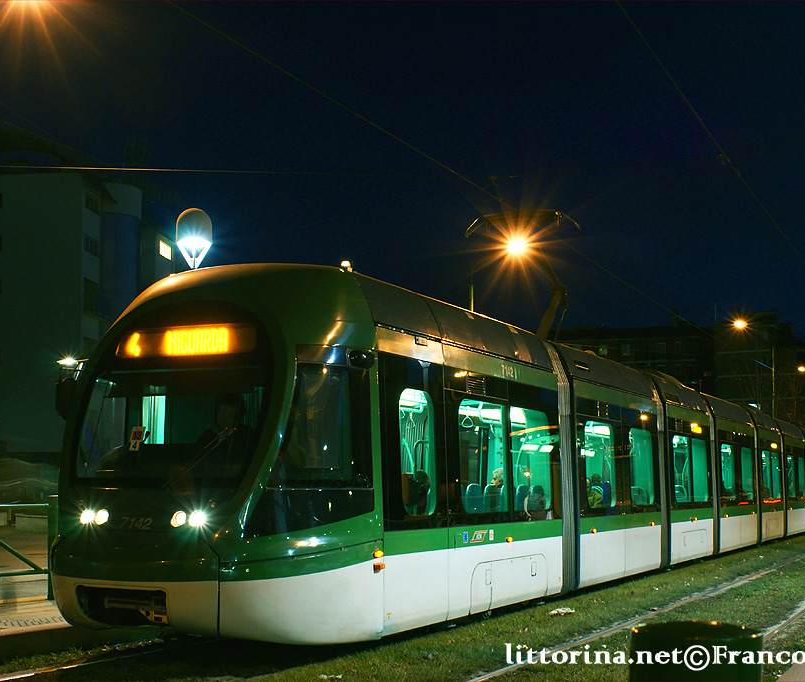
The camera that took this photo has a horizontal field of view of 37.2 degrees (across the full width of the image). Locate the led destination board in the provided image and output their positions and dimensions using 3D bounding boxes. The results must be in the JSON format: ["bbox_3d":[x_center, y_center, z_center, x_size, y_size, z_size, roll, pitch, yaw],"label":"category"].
[{"bbox_3d":[-1.746,0.008,9.573,1.300,0.230,0.100,-3,-8,25],"label":"led destination board"}]

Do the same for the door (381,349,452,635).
[{"bbox_3d":[0.092,1.339,10.559,0.100,2.340,1.360,-3,-8,25],"label":"door"}]

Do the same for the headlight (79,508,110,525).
[{"bbox_3d":[-2.348,1.347,9.161,0.280,0.130,0.100,-4,-8,31],"label":"headlight"}]

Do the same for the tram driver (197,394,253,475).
[{"bbox_3d":[-1.524,1.100,9.768,0.550,1.300,0.750,-3,-8,25],"label":"tram driver"}]

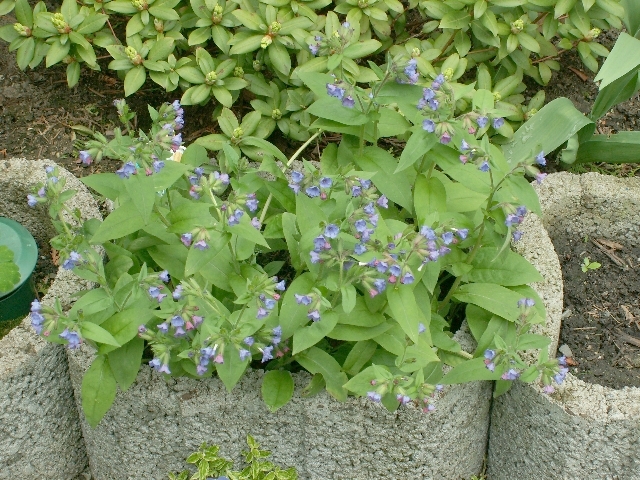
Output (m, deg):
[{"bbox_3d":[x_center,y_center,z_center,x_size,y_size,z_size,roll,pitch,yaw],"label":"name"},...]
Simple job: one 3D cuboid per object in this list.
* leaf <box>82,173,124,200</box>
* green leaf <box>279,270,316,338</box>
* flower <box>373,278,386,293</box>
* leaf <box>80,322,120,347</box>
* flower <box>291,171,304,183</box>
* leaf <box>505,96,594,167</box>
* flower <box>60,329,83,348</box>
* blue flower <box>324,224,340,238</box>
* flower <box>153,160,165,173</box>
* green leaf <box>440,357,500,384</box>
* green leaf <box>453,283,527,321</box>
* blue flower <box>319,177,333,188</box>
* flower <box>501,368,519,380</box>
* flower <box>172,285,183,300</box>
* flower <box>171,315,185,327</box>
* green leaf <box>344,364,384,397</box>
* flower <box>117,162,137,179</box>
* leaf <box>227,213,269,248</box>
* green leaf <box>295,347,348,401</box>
[{"bbox_3d":[-0.244,-0.061,1.320,0.050,0.024,0.032,3,29,5],"label":"leaf"},{"bbox_3d":[-0.025,0.069,1.220,0.038,0.066,0.025,3,22,8],"label":"green leaf"},{"bbox_3d":[0.061,0.047,1.200,0.014,0.013,0.014,3,51,-3],"label":"flower"},{"bbox_3d":[-0.202,0.088,1.069,0.046,0.008,0.018,23,45,20],"label":"leaf"},{"bbox_3d":[-0.025,-0.069,1.272,0.015,0.013,0.013,3,15,5],"label":"flower"},{"bbox_3d":[0.280,-0.129,1.442,0.145,0.029,0.058,-30,56,-25],"label":"leaf"},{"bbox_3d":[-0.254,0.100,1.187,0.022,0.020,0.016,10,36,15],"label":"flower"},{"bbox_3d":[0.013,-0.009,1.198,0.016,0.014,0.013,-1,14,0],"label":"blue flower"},{"bbox_3d":[-0.171,-0.078,1.236,0.013,0.013,0.013,-13,29,-21],"label":"flower"},{"bbox_3d":[0.158,0.137,1.220,0.064,0.012,0.030,-16,61,-6],"label":"green leaf"},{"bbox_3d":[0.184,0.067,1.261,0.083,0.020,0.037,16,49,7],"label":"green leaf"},{"bbox_3d":[0.006,-0.059,1.185,0.014,0.013,0.013,-3,6,-5],"label":"blue flower"},{"bbox_3d":[0.182,0.129,1.120,0.017,0.012,0.014,-8,30,-15],"label":"flower"},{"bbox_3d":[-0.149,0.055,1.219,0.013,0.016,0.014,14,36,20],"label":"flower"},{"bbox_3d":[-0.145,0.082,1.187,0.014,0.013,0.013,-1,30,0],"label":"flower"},{"bbox_3d":[0.040,0.125,1.043,0.043,0.009,0.027,-10,47,-21],"label":"green leaf"},{"bbox_3d":[-0.229,-0.082,1.380,0.021,0.015,0.016,9,53,14],"label":"flower"},{"bbox_3d":[-0.070,-0.007,1.133,0.055,0.010,0.029,35,56,22],"label":"leaf"},{"bbox_3d":[0.003,0.142,1.260,0.074,0.020,0.030,43,59,3],"label":"green leaf"}]

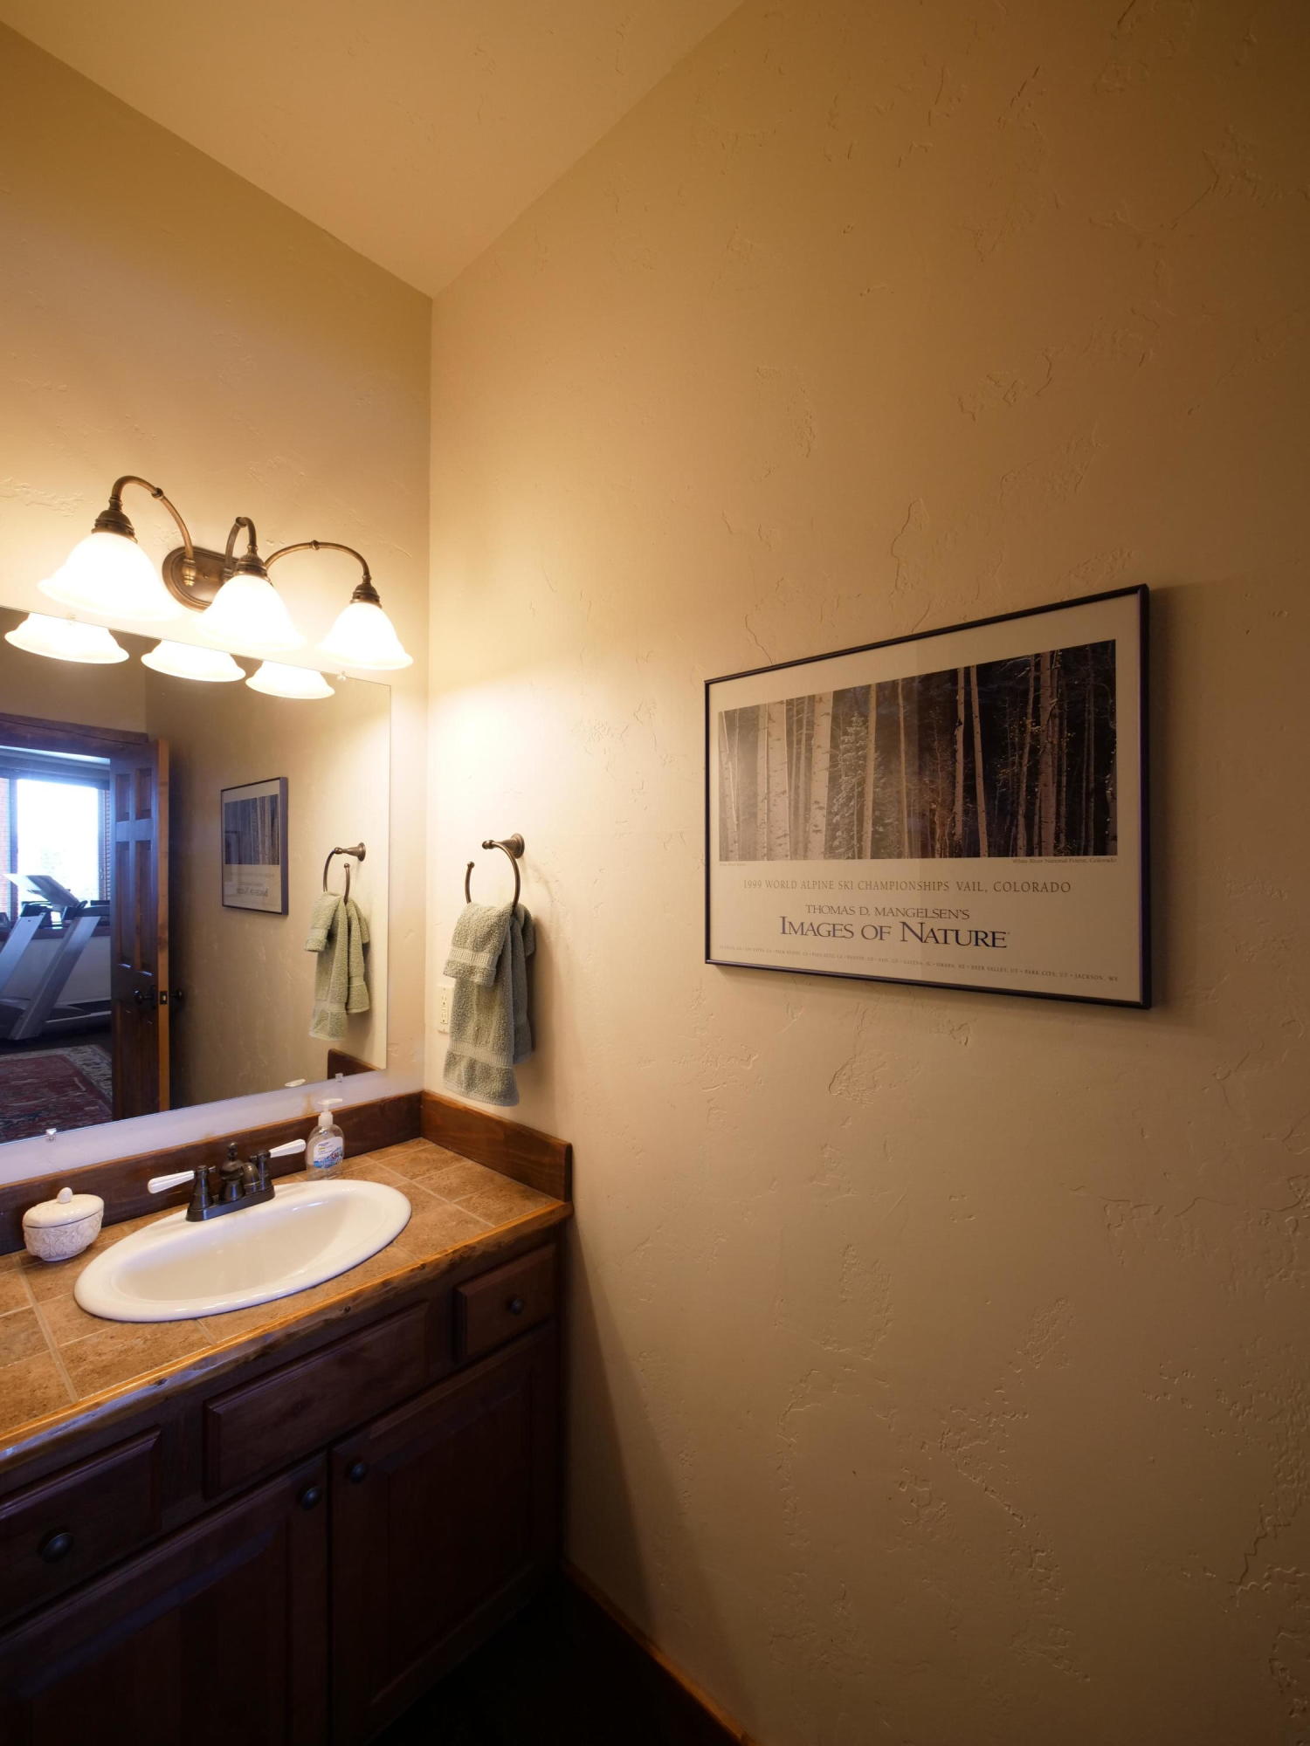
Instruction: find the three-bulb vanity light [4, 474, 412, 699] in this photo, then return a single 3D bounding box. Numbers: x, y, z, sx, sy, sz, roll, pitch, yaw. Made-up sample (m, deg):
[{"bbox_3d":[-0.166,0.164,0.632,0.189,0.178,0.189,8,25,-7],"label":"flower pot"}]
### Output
[{"bbox_3d":[-0.780,-0.557,1.348,0.287,0.224,0.611,-1,-2,42],"label":"three-bulb vanity light"}]

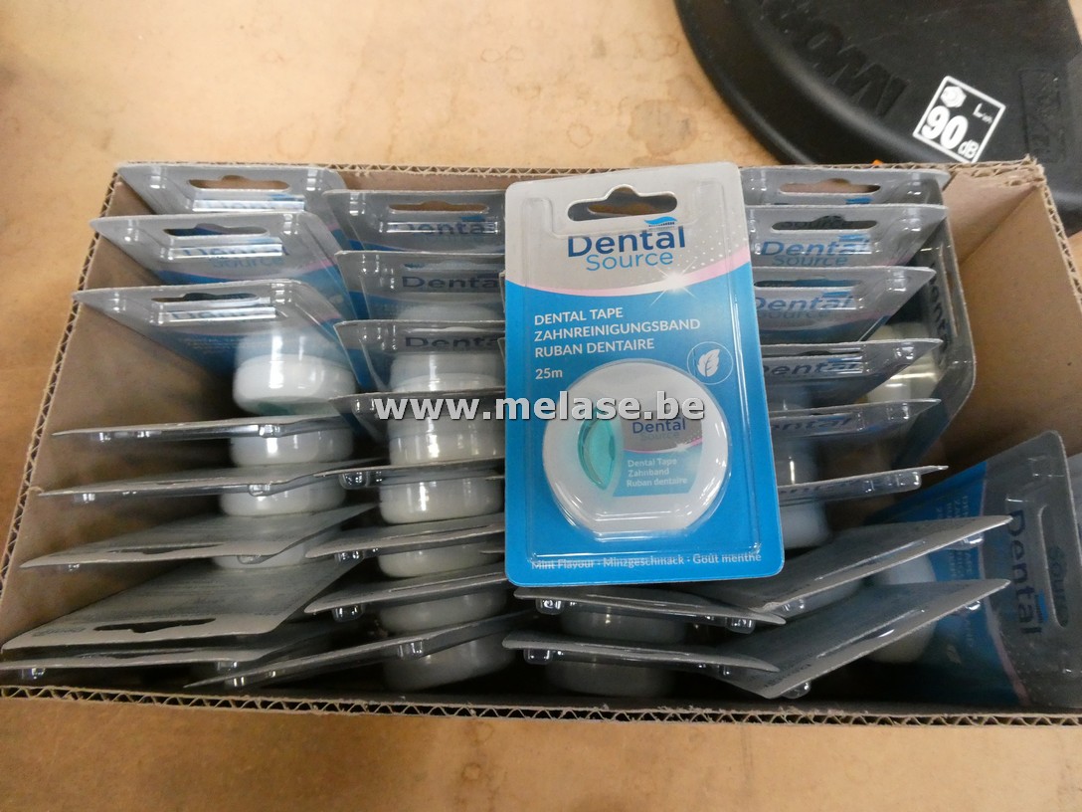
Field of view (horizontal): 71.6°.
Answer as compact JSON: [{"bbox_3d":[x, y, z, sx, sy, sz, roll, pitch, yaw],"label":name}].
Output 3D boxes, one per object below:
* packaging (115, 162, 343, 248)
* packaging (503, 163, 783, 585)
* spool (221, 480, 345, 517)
[{"bbox_3d":[-0.097,-0.048,0.283,0.070,0.119,0.018,2,74,0],"label":"packaging"},{"bbox_3d":[0.023,-0.015,0.198,0.070,0.018,0.119,-3,73,8],"label":"packaging"},{"bbox_3d":[-0.097,0.031,0.284,0.046,0.045,0.016,-3,89,0],"label":"spool"}]

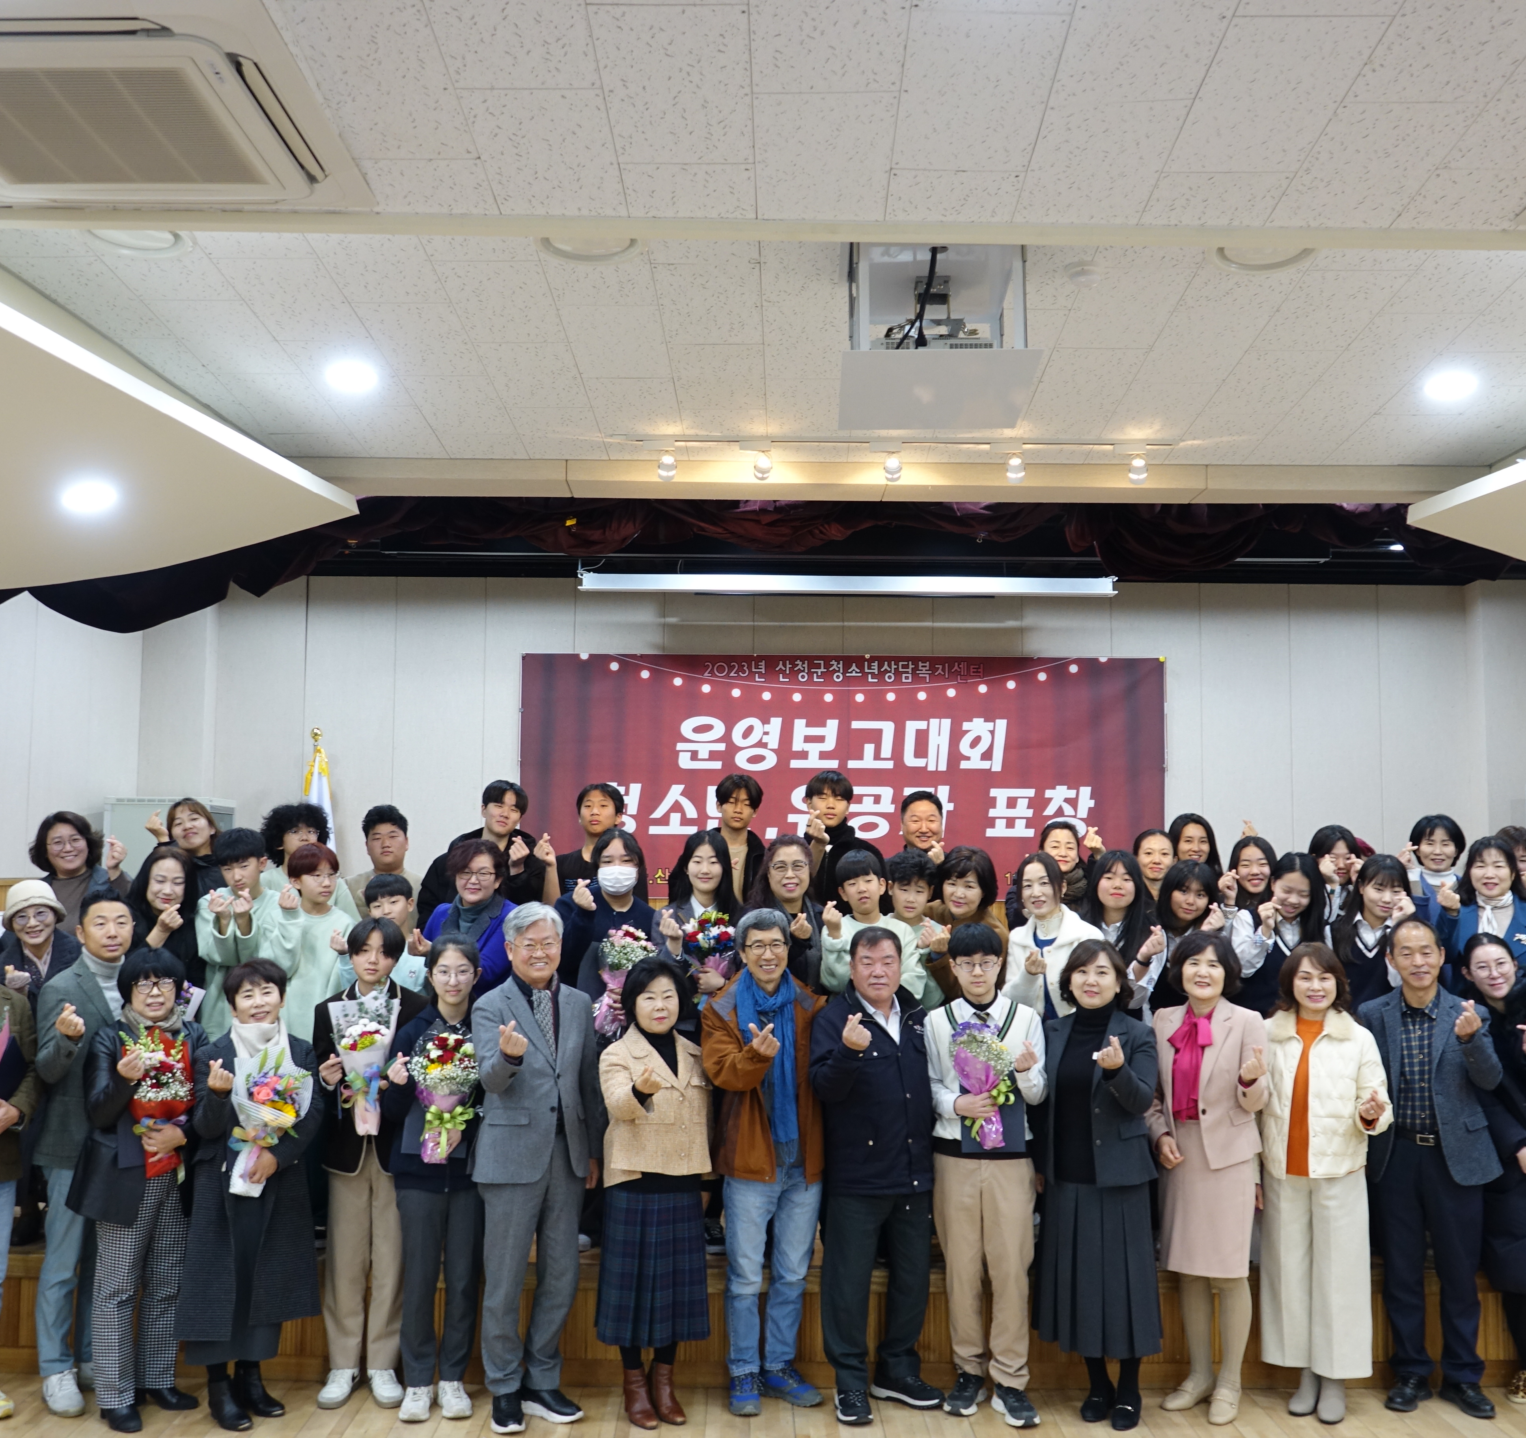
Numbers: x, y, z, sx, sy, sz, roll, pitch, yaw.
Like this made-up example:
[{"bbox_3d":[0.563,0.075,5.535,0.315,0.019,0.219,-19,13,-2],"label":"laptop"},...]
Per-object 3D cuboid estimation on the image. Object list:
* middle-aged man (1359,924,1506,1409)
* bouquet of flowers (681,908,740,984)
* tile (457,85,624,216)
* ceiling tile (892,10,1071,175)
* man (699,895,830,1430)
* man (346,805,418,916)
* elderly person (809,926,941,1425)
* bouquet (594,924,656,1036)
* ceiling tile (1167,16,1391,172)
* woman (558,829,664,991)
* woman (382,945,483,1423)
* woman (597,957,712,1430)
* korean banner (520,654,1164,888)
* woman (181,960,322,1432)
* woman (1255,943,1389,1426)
[{"bbox_3d":[2.359,1.572,5.755,0.500,1.720,0.380,-1,-5,15],"label":"middle-aged man"},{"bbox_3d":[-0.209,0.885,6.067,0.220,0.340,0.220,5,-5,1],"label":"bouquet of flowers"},{"bbox_3d":[-0.474,-1.249,3.588,0.300,0.018,0.580,1,-9,1],"label":"tile"},{"bbox_3d":[0.428,-1.270,3.276,0.300,0.020,0.600,1,-8,1],"label":"ceiling tile"},{"bbox_3d":[0.003,1.549,5.790,0.450,1.730,0.420,1,-5,-4],"label":"man"},{"bbox_3d":[-1.601,1.224,6.814,0.460,1.710,0.370,1,-5,-6],"label":"man"},{"bbox_3d":[0.395,1.579,5.707,0.460,1.660,0.420,1,-5,-6],"label":"elderly person"},{"bbox_3d":[-0.521,0.985,6.060,0.250,0.420,0.240,7,-5,1],"label":"bouquet"},{"bbox_3d":[1.028,-1.261,3.290,0.300,0.018,0.600,1,-9,1],"label":"ceiling tile"},{"bbox_3d":[-0.603,1.225,6.260,0.440,1.600,0.360,1,-5,-6],"label":"woman"},{"bbox_3d":[-1.141,1.591,5.658,0.410,1.620,0.360,1,-5,-9],"label":"woman"},{"bbox_3d":[-0.376,1.615,5.592,0.410,1.570,0.380,2,-5,-13],"label":"woman"},{"bbox_3d":[0.543,0.394,10.912,4.357,1.637,0.030,0,-5,0],"label":"korean banner"},{"bbox_3d":[-1.765,1.609,5.582,0.480,1.550,0.420,2,-6,-14],"label":"woman"},{"bbox_3d":[1.954,1.608,5.674,0.480,1.600,0.350,-1,-5,11],"label":"woman"}]

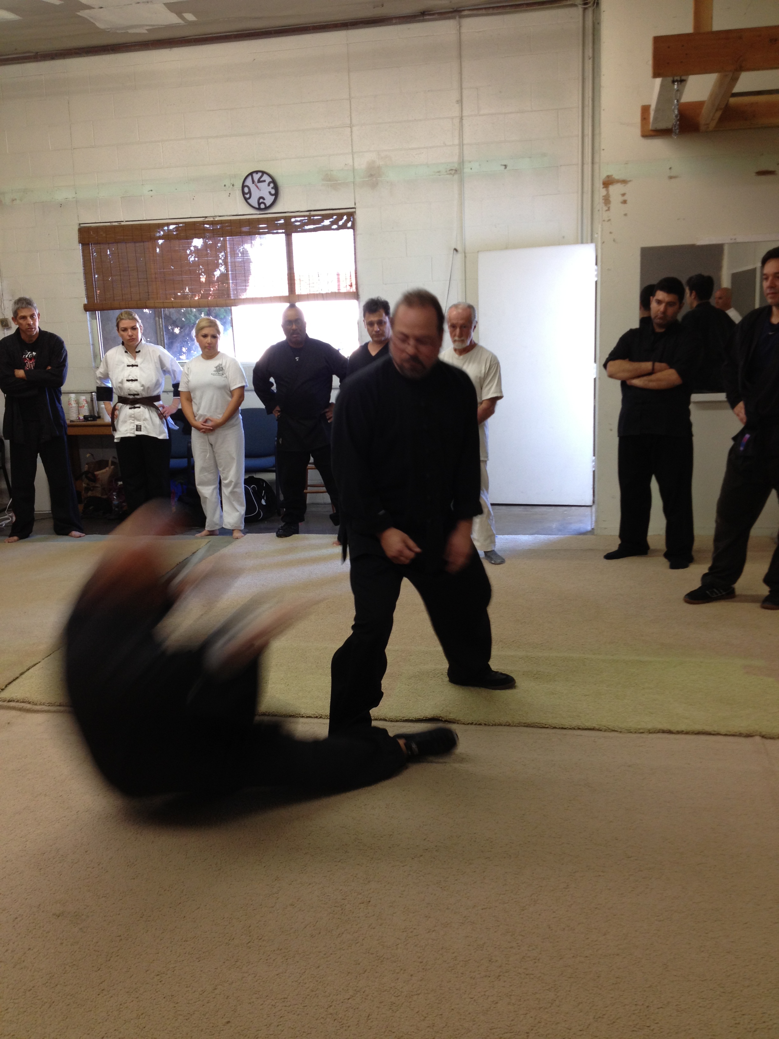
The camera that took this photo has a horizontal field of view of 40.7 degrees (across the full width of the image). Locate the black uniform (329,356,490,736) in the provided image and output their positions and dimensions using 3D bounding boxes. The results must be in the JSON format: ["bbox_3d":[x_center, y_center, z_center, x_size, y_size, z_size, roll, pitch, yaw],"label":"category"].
[{"bbox_3d":[0.079,0.088,4.128,0.650,1.430,0.660,-4,11,-7],"label":"black uniform"}]

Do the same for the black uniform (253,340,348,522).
[{"bbox_3d":[-0.624,-0.636,7.678,0.700,1.390,0.420,0,12,9],"label":"black uniform"}]

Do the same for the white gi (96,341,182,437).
[{"bbox_3d":[-1.869,-0.967,7.829,0.640,0.730,0.340,-2,11,-1],"label":"white gi"}]

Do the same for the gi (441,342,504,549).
[{"bbox_3d":[0.453,-0.447,6.747,0.560,1.360,0.320,-1,11,6],"label":"gi"}]

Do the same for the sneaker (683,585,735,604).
[{"bbox_3d":[1.742,0.384,5.715,0.295,0.115,0.108,-5,12,-13],"label":"sneaker"}]

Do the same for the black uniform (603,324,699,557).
[{"bbox_3d":[1.618,-0.497,6.489,0.580,1.490,0.400,5,13,30],"label":"black uniform"}]

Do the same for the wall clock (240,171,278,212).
[{"bbox_3d":[-1.052,-2.670,8.532,0.312,0.312,0.045,1,12,14],"label":"wall clock"}]

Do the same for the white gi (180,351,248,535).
[{"bbox_3d":[-1.258,-0.561,7.761,0.490,1.335,0.300,-3,11,-3],"label":"white gi"}]

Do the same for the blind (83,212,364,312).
[{"bbox_3d":[-1.441,-2.127,8.694,2.440,0.730,0.080,1,12,14],"label":"blind"}]

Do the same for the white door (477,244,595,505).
[{"bbox_3d":[1.172,-1.111,8.343,0.905,2.030,0.050,0,13,13],"label":"white door"}]

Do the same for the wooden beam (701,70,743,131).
[{"bbox_3d":[1.822,-2.345,5.827,0.088,0.090,1.790,1,12,13],"label":"wooden beam"}]

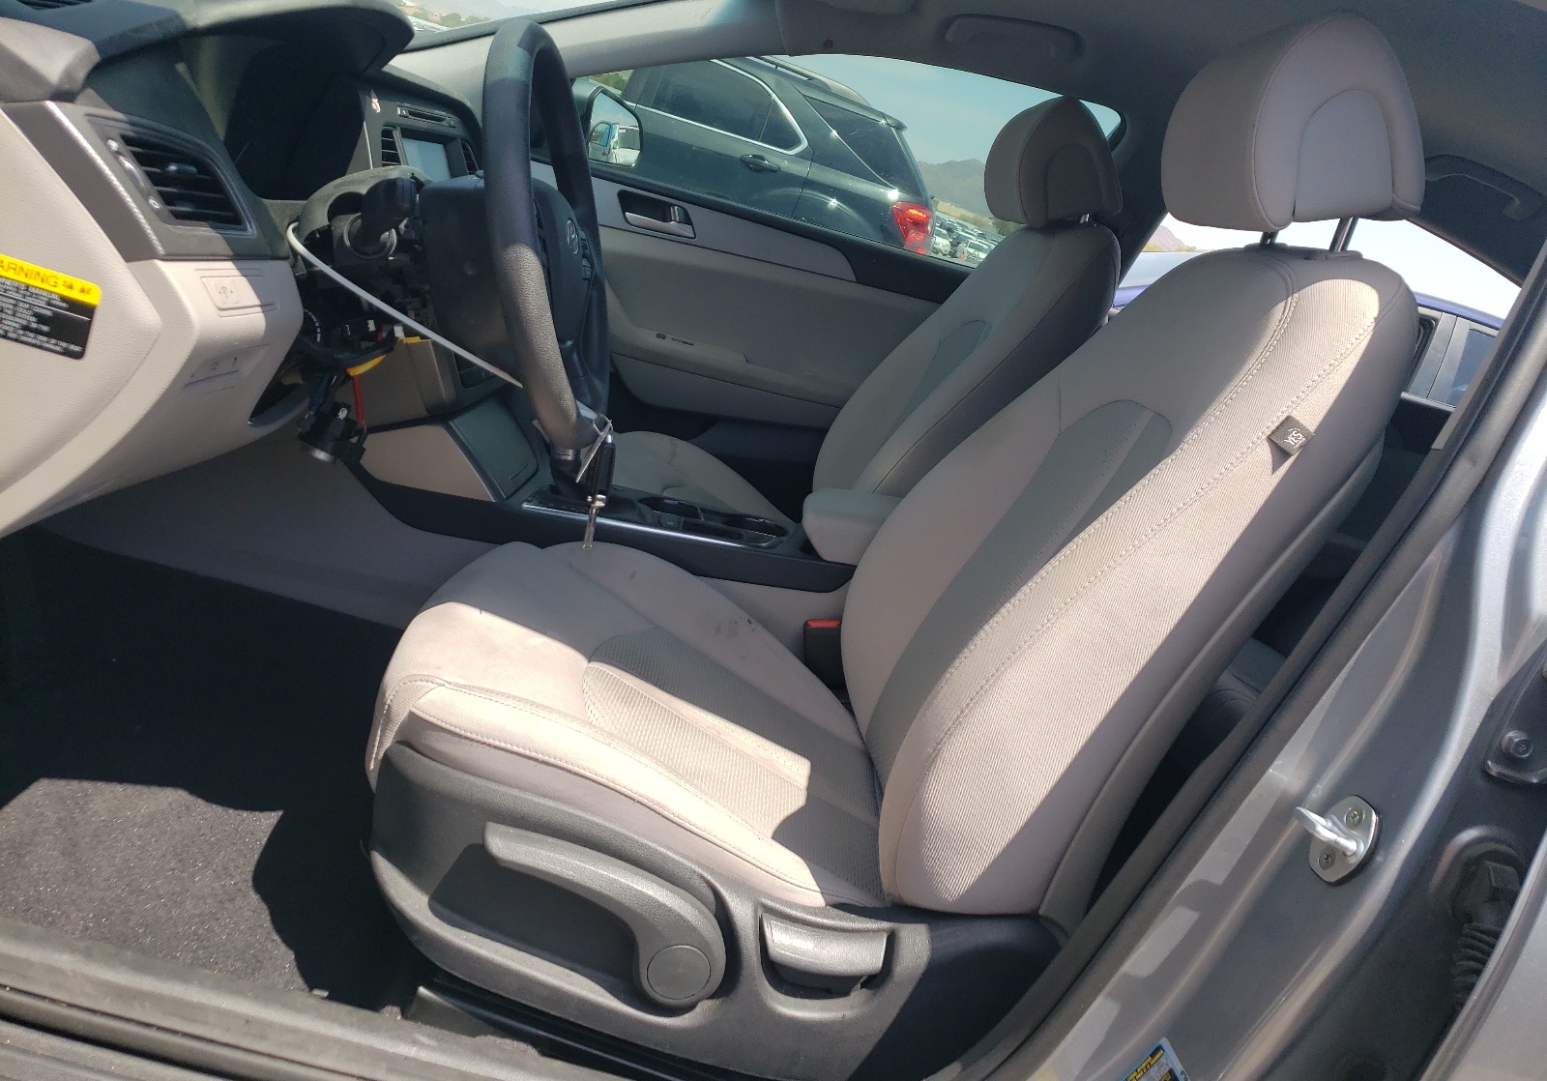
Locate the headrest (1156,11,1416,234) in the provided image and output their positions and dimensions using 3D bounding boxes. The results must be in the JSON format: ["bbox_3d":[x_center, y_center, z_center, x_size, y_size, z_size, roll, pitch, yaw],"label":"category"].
[{"bbox_3d":[0.468,-0.372,1.066,0.140,0.180,0.255,-2,17,1],"label":"headrest"}]

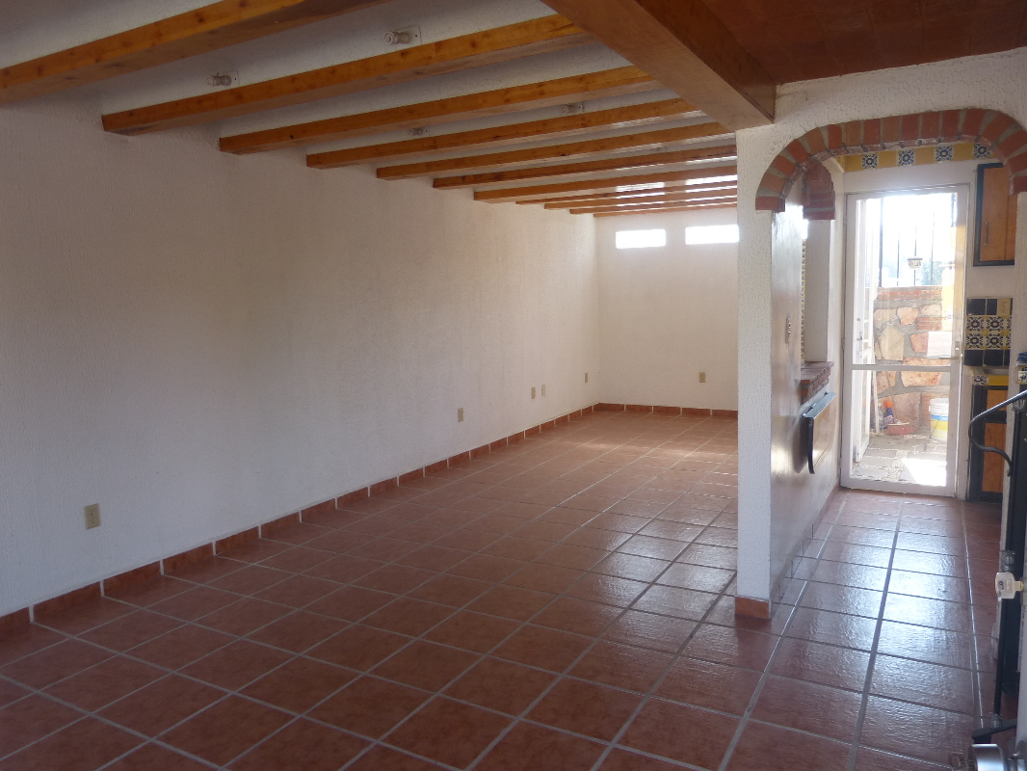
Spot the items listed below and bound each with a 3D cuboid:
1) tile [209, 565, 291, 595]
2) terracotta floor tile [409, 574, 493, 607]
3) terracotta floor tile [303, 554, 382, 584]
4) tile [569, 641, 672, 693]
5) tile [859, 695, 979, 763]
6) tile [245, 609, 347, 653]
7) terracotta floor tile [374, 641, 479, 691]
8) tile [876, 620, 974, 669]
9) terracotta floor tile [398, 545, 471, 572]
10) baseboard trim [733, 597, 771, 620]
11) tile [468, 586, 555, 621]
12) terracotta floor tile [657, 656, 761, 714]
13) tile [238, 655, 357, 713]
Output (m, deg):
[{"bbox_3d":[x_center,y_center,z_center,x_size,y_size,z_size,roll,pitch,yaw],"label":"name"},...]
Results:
[{"bbox_3d":[-1.377,1.024,3.904,0.323,0.012,0.323,2,8,30],"label":"tile"},{"bbox_3d":[-0.310,1.016,3.672,0.323,0.012,0.323,2,8,30],"label":"terracotta floor tile"},{"bbox_3d":[-0.914,1.002,4.053,0.332,0.010,0.328,2,8,30],"label":"terracotta floor tile"},{"bbox_3d":[0.424,1.093,2.887,0.334,0.010,0.334,2,8,30],"label":"tile"},{"bbox_3d":[1.307,1.119,2.381,0.323,0.012,0.323,2,8,30],"label":"tile"},{"bbox_3d":[-0.941,1.085,3.271,0.330,0.010,0.330,2,8,30],"label":"tile"},{"bbox_3d":[-0.347,1.114,2.958,0.332,0.010,0.328,2,8,30],"label":"terracotta floor tile"},{"bbox_3d":[1.623,1.029,2.928,0.330,0.010,0.330,2,8,30],"label":"tile"},{"bbox_3d":[-0.442,0.966,4.125,0.330,0.010,0.330,2,8,30],"label":"terracotta floor tile"},{"bbox_3d":[1.063,0.987,3.289,0.148,0.082,0.012,2,8,30],"label":"baseboard trim"},{"bbox_3d":[-0.008,1.024,3.492,0.330,0.010,0.330,2,8,30],"label":"tile"},{"bbox_3d":[0.722,1.106,2.735,0.333,0.010,0.333,2,8,29],"label":"terracotta floor tile"},{"bbox_3d":[-0.815,1.143,2.838,0.332,0.010,0.328,2,8,30],"label":"tile"}]

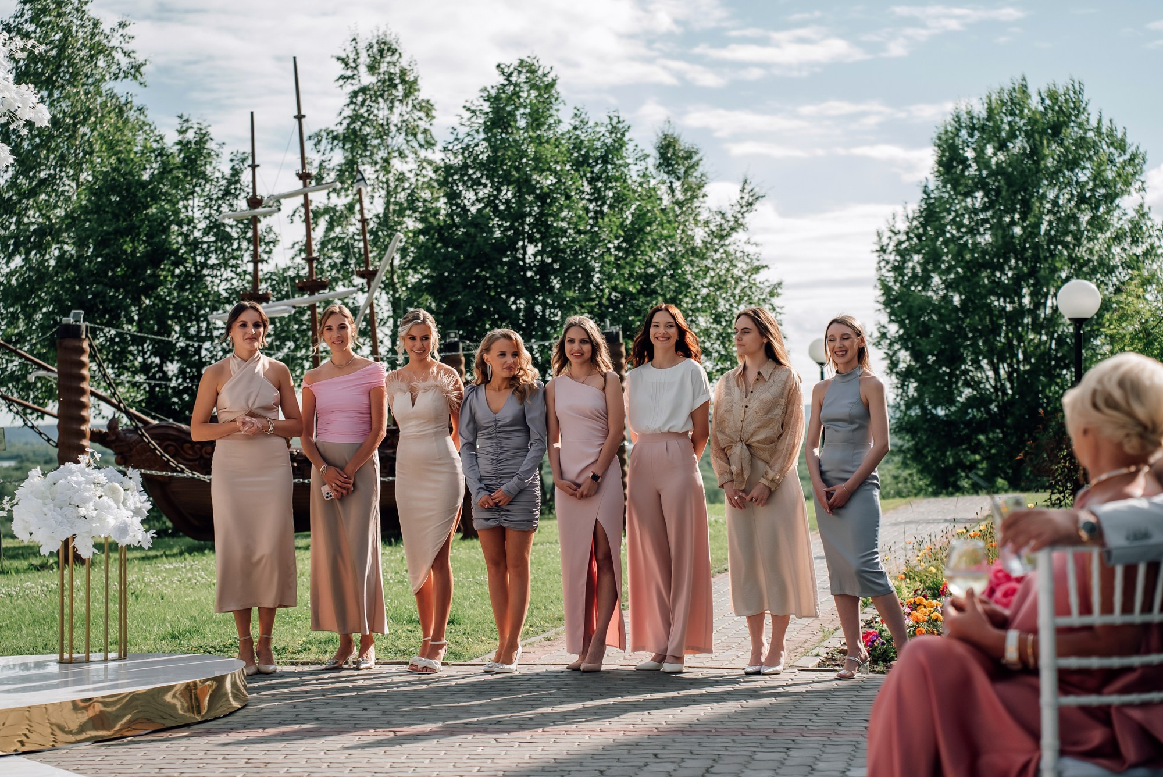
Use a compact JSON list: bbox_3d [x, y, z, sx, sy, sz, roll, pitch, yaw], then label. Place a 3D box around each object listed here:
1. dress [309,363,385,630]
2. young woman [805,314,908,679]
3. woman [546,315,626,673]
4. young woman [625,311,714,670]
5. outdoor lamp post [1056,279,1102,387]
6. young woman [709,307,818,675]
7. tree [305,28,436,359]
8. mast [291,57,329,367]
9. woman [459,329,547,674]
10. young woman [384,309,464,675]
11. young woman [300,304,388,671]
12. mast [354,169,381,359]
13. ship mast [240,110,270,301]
[{"bbox_3d":[-1.142,0.534,11.830,0.390,1.316,0.320,0,-1,12],"label":"dress"},{"bbox_3d":[1.299,0.501,11.460,0.440,1.706,0.420,0,-1,33],"label":"young woman"},{"bbox_3d":[0.022,0.506,11.650,0.420,1.710,0.340,-1,-1,19],"label":"woman"},{"bbox_3d":[0.424,0.475,11.660,0.430,1.762,0.330,0,-1,22],"label":"young woman"},{"bbox_3d":[4.239,0.263,20.600,0.380,2.420,0.380,0,-1,0],"label":"outdoor lamp post"},{"bbox_3d":[0.872,0.482,11.610,0.500,1.747,0.360,0,-1,29],"label":"young woman"},{"bbox_3d":[-3.097,-1.741,36.000,2.100,7.300,2.100,0,-1,0],"label":"tree"},{"bbox_3d":[-2.748,-1.472,24.400,0.360,3.750,0.360,-4,-1,-17],"label":"mast"},{"bbox_3d":[-0.378,0.534,11.660,0.420,1.644,0.320,0,-1,16],"label":"woman"},{"bbox_3d":[-0.754,0.486,11.630,0.390,1.739,0.320,0,-1,16],"label":"young woman"},{"bbox_3d":[-1.147,0.478,11.700,0.440,1.760,0.350,-1,-1,19],"label":"young woman"},{"bbox_3d":[-2.124,-0.948,24.800,0.260,2.550,0.260,-5,-1,-17],"label":"mast"},{"bbox_3d":[-3.238,-1.183,24.100,0.310,3.150,0.310,-1,-1,-17],"label":"ship mast"}]

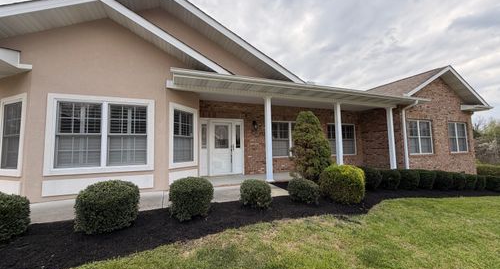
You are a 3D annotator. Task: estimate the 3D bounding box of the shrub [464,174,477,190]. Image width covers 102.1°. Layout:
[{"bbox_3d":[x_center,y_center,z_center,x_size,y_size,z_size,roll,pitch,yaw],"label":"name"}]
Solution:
[{"bbox_3d":[9.045,1.999,8.561,0.800,0.599,0.800,0,-5,-21],"label":"shrub"}]

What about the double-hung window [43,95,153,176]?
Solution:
[{"bbox_3d":[-3.424,0.001,4.764,2.110,1.780,0.130,1,-5,-22],"label":"double-hung window"}]

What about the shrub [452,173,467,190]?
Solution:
[{"bbox_3d":[8.179,1.900,8.234,0.800,0.604,0.800,0,-5,-21],"label":"shrub"}]

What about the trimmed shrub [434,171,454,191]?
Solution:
[{"bbox_3d":[7.394,1.794,7.938,0.800,0.617,0.800,0,-5,-21],"label":"trimmed shrub"}]

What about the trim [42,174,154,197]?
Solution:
[{"bbox_3d":[-3.959,1.363,5.438,2.490,0.383,0.060,0,-5,-21],"label":"trim"}]

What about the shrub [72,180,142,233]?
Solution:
[{"bbox_3d":[-2.177,1.089,3.140,0.850,0.750,0.820,1,-5,-22],"label":"shrub"}]

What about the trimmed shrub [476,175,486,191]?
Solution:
[{"bbox_3d":[9.815,2.109,8.851,0.800,0.595,0.800,0,-5,-21],"label":"trimmed shrub"}]

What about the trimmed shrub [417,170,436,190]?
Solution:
[{"bbox_3d":[6.465,1.683,7.587,0.800,0.631,0.800,0,-5,-21],"label":"trimmed shrub"}]

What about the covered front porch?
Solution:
[{"bbox_3d":[2.036,0.058,7.410,9.300,2.950,2.400,1,-5,-22],"label":"covered front porch"}]

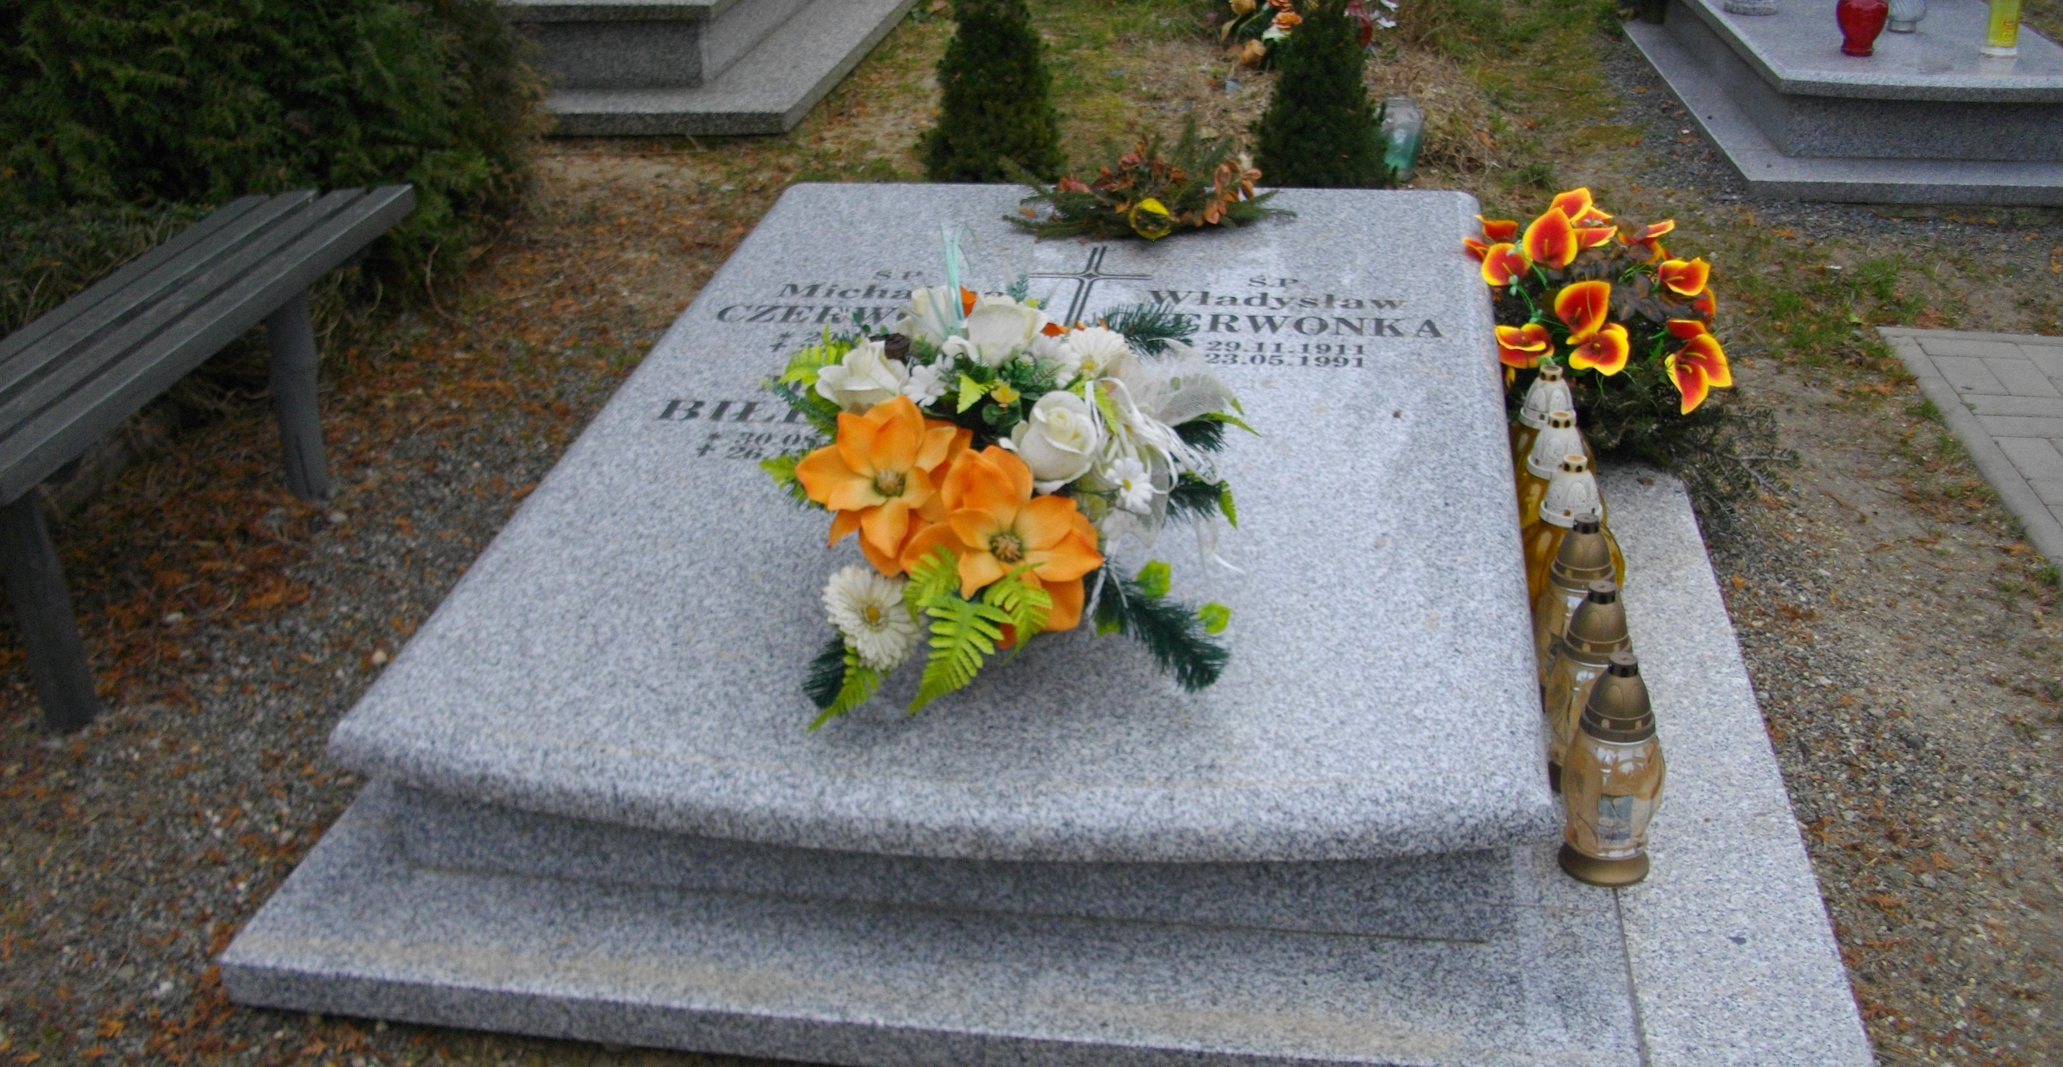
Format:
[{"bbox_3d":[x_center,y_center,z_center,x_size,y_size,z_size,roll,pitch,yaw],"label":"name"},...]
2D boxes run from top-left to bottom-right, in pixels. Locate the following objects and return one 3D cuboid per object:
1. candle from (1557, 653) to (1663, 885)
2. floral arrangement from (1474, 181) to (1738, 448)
[{"bbox_3d":[0.654,0.256,2.137,0.113,0.288,0.113,2,28,9],"label":"candle"},{"bbox_3d":[0.940,-0.354,3.155,0.434,0.385,0.378,2,28,9],"label":"floral arrangement"}]

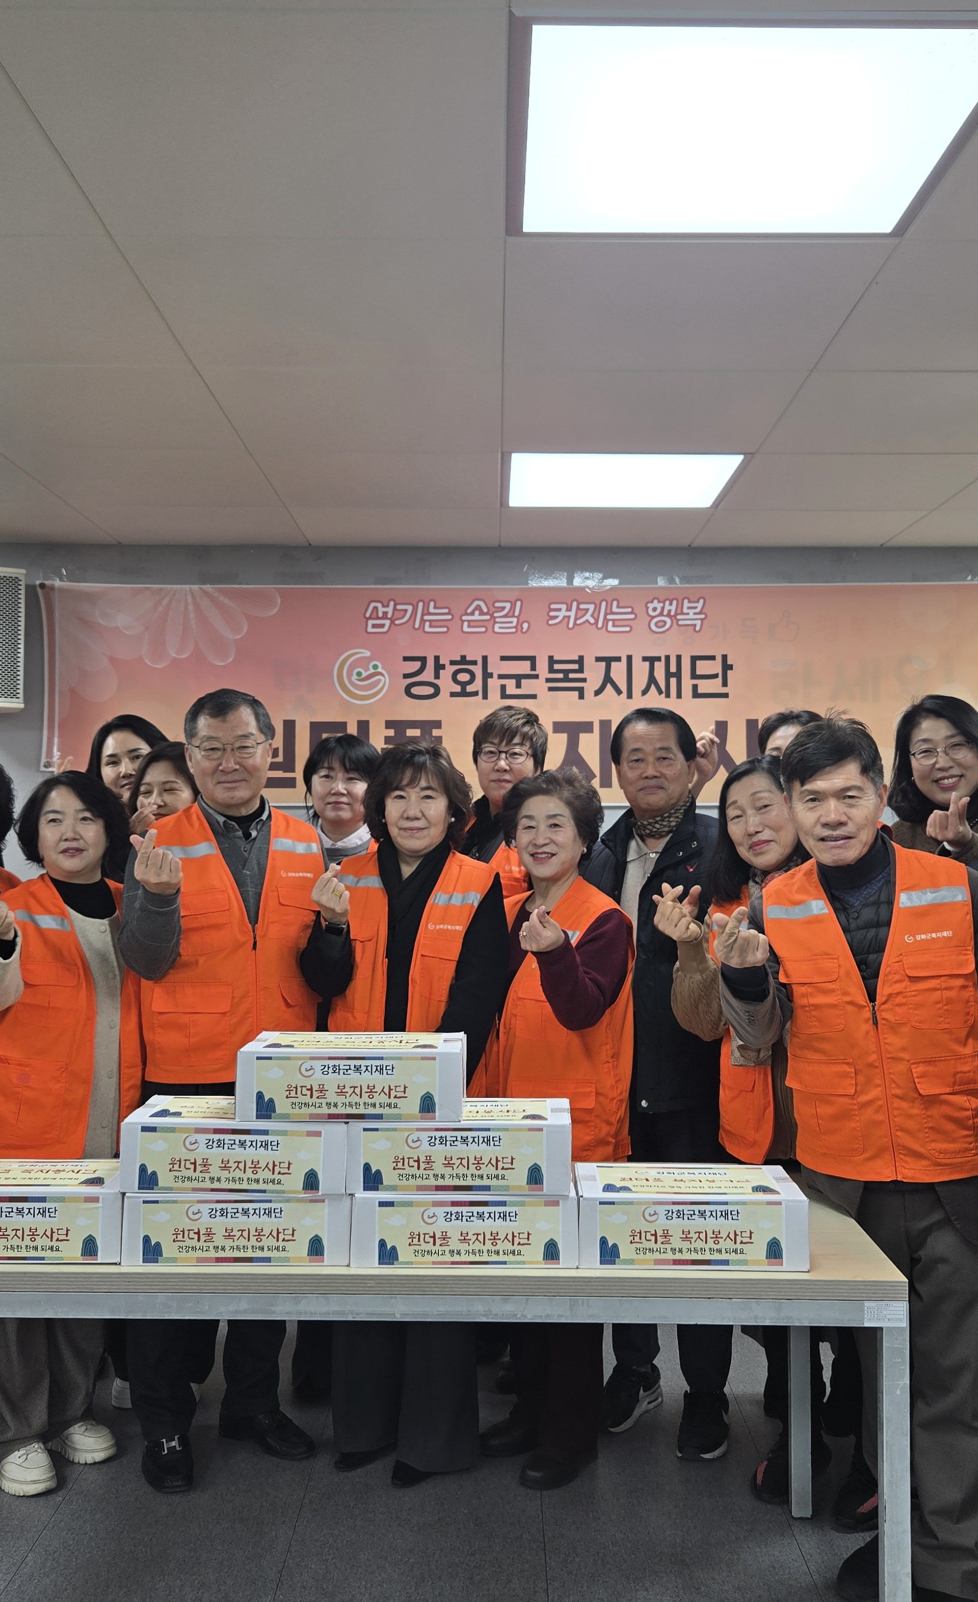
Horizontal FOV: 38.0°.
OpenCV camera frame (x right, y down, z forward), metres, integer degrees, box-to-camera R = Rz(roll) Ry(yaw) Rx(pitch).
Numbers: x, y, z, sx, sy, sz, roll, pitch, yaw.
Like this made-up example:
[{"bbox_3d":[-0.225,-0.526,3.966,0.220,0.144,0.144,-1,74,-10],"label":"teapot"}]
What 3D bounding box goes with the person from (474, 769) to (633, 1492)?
[{"bbox_3d":[0.150,0.697,3.156,0.420,1.537,0.380,0,-1,22],"label":"person"}]

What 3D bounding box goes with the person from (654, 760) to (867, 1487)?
[{"bbox_3d":[0.608,0.700,3.046,0.500,1.590,0.420,0,-1,9],"label":"person"}]

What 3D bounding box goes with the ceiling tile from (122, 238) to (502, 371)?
[{"bbox_3d":[-0.273,-0.855,2.431,0.600,0.020,0.600,0,-1,0],"label":"ceiling tile"}]

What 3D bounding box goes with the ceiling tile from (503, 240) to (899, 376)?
[{"bbox_3d":[0.326,-0.850,2.435,0.600,0.020,0.600,0,-1,0],"label":"ceiling tile"}]

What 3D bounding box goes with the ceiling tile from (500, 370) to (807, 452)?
[{"bbox_3d":[0.329,-0.836,3.017,0.600,0.020,0.600,0,-1,0],"label":"ceiling tile"}]

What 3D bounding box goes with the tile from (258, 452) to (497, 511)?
[{"bbox_3d":[-0.268,-0.831,3.632,0.600,0.020,0.600,0,-1,0],"label":"tile"}]

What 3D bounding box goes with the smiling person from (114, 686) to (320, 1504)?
[{"bbox_3d":[-0.587,0.607,3.130,0.500,1.706,0.420,1,-1,-8],"label":"smiling person"}]

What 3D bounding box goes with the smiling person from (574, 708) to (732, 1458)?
[{"bbox_3d":[0.399,0.620,3.310,0.480,1.680,0.340,0,-1,12],"label":"smiling person"}]

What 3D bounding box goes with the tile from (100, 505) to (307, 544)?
[{"bbox_3d":[-0.865,-0.825,4.198,0.600,0.020,0.530,0,-1,0],"label":"tile"}]

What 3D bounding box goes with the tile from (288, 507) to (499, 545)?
[{"bbox_3d":[-0.265,-0.822,4.208,0.600,0.020,0.540,0,-1,0],"label":"tile"}]

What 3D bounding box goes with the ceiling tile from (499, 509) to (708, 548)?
[{"bbox_3d":[0.335,-0.817,4.205,0.600,0.020,0.540,0,-1,0],"label":"ceiling tile"}]

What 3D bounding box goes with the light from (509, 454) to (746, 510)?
[{"bbox_3d":[0.332,-0.838,3.635,0.576,0.040,0.576,0,-1,0],"label":"light"}]

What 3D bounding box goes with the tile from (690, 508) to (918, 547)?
[{"bbox_3d":[0.934,-0.808,4.173,0.600,0.020,0.506,0,-1,0],"label":"tile"}]

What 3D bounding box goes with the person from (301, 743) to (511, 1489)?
[{"bbox_3d":[-0.182,0.662,3.130,0.460,1.580,0.370,0,-1,12],"label":"person"}]

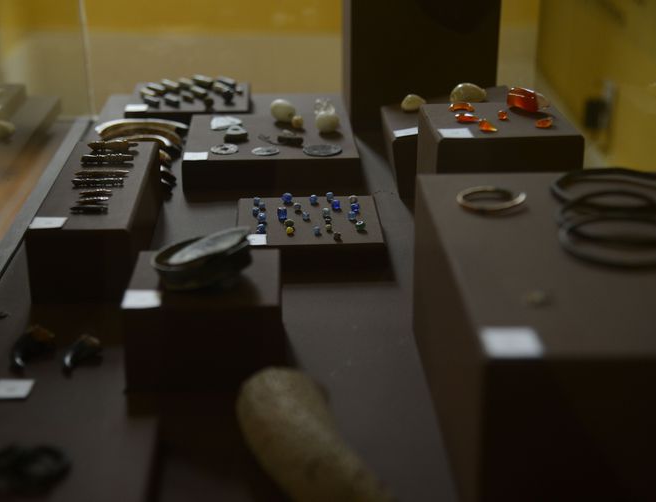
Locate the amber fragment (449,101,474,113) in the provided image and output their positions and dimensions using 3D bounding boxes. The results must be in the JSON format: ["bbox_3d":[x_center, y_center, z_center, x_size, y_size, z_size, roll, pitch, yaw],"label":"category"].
[{"bbox_3d":[0.124,-0.132,1.059,0.022,0.006,0.011,-1,22,-2],"label":"amber fragment"}]

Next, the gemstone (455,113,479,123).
[{"bbox_3d":[0.142,-0.136,1.172,0.025,0.009,0.015,-1,21,-3],"label":"gemstone"}]

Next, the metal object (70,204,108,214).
[{"bbox_3d":[-0.240,-0.042,1.156,0.037,0.008,0.009,-1,21,-3],"label":"metal object"}]

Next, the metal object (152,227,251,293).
[{"bbox_3d":[-0.110,0.006,1.004,0.086,0.029,0.080,-1,21,-3],"label":"metal object"}]

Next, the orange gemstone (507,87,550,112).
[{"bbox_3d":[0.210,-0.158,1.208,0.043,0.027,0.028,-1,21,-3],"label":"orange gemstone"}]

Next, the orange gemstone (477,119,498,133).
[{"bbox_3d":[0.139,-0.109,1.000,0.018,0.007,0.009,15,26,33],"label":"orange gemstone"}]

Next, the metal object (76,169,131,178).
[{"bbox_3d":[-0.249,-0.086,1.269,0.059,0.008,0.009,-1,21,-3],"label":"metal object"}]

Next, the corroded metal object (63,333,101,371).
[{"bbox_3d":[-0.212,0.088,0.995,0.018,0.022,0.042,11,23,26],"label":"corroded metal object"}]

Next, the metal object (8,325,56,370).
[{"bbox_3d":[-0.256,0.084,0.997,0.021,0.026,0.049,11,23,26],"label":"metal object"}]

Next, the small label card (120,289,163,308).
[{"bbox_3d":[-0.124,0.032,0.771,0.026,0.002,0.027,-1,22,-4],"label":"small label card"}]

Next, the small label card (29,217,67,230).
[{"bbox_3d":[-0.226,-0.023,0.932,0.026,0.002,0.027,-1,22,-2],"label":"small label card"}]

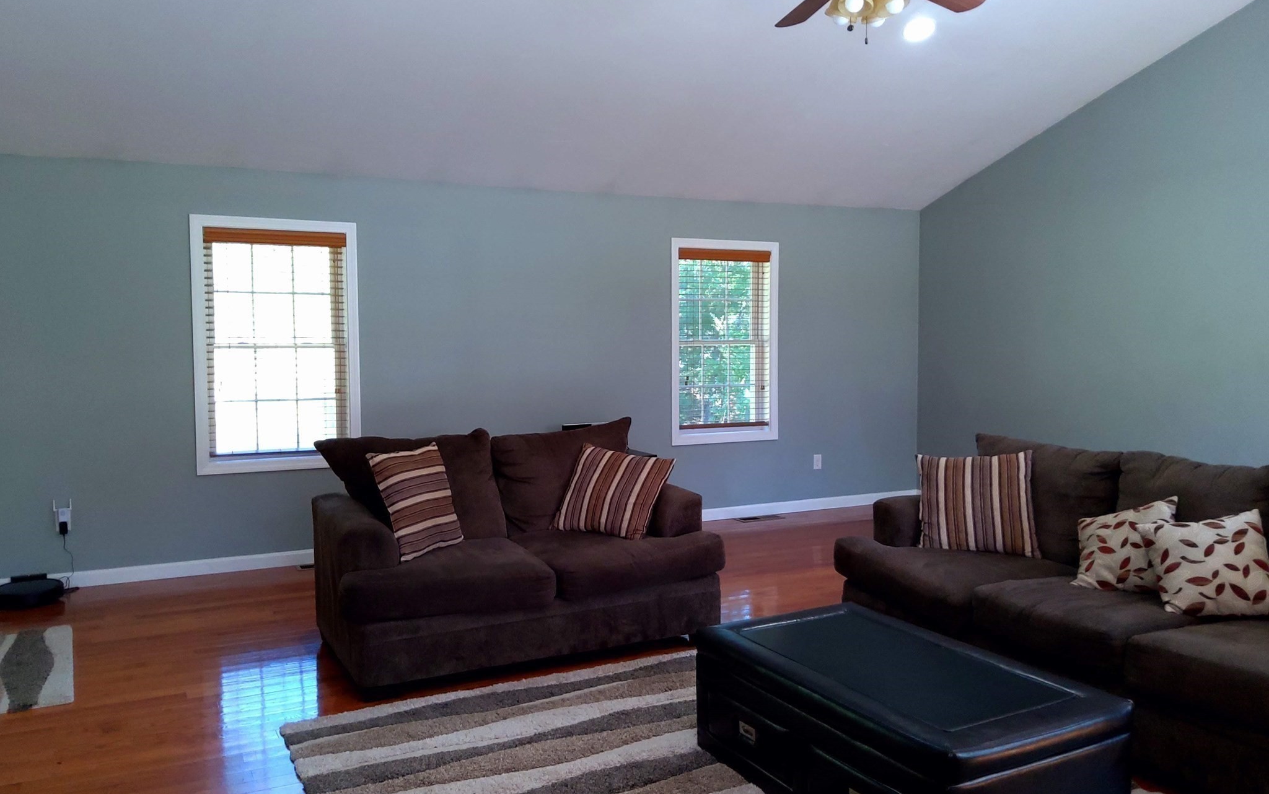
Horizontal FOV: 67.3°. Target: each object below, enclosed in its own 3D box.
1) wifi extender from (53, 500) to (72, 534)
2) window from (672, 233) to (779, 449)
[{"bbox_3d":[-3.241,0.678,5.414,0.085,0.185,0.055,-2,4,-25],"label":"wifi extender"},{"bbox_3d":[0.692,-0.418,7.271,0.945,1.540,0.110,-2,4,-25],"label":"window"}]

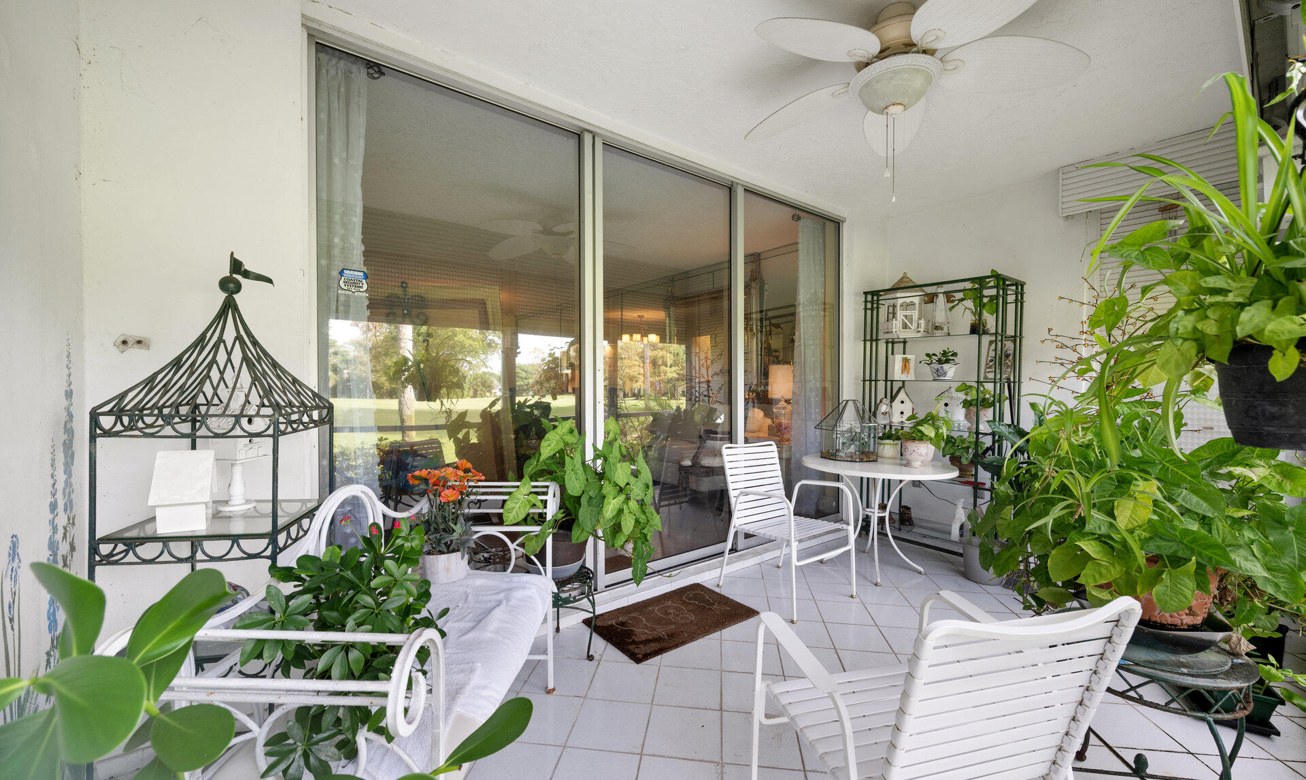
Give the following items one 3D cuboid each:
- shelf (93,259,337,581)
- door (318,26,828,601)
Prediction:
[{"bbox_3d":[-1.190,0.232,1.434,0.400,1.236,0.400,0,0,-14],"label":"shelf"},{"bbox_3d":[0.129,-0.153,3.088,3.631,2.445,0.116,-1,1,-38],"label":"door"}]

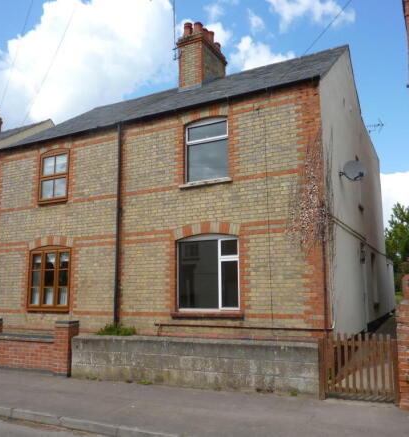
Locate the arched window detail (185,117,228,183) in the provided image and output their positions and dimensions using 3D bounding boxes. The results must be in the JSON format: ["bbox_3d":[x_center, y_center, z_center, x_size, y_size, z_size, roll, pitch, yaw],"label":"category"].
[{"bbox_3d":[0.049,-1.399,8.705,0.969,1.358,0.120,-5,-10,27],"label":"arched window detail"}]

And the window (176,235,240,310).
[{"bbox_3d":[0.062,1.062,8.315,1.391,1.490,0.120,-5,-10,27],"label":"window"}]

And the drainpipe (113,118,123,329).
[{"bbox_3d":[-1.899,0.297,9.290,0.090,5.035,0.110,-5,-10,27],"label":"drainpipe"}]

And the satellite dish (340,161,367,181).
[{"bbox_3d":[3.094,-1.004,8.685,0.520,0.420,0.360,0,-9,-3],"label":"satellite dish"}]

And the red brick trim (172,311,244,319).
[{"bbox_3d":[0.040,1.851,8.102,1.552,0.147,0.160,-5,-10,27],"label":"red brick trim"}]

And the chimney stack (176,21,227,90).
[{"bbox_3d":[-0.025,-4.989,13.905,0.860,2.300,1.850,-5,-10,27],"label":"chimney stack"}]

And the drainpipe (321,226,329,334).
[{"bbox_3d":[2.050,1.092,7.111,0.080,2.069,0.090,-5,-10,27],"label":"drainpipe"}]

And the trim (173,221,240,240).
[{"bbox_3d":[0.036,0.252,8.415,1.496,0.354,0.110,-5,-10,27],"label":"trim"}]

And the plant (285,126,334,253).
[{"bbox_3d":[1.806,-0.537,7.451,0.800,2.080,0.200,-5,-10,27],"label":"plant"}]

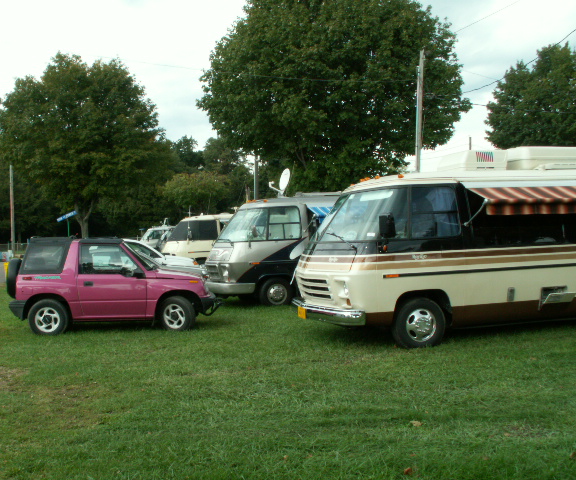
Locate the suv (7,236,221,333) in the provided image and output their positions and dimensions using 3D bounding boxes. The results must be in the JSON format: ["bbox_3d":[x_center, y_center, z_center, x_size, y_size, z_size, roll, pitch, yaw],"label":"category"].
[{"bbox_3d":[-3.320,0.810,12.300,3.750,1.680,1.660,0,0,-17],"label":"suv"}]

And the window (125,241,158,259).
[{"bbox_3d":[-4.600,0.300,20.300,1.100,0.550,0.090,0,0,-18],"label":"window"}]

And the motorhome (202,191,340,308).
[{"bbox_3d":[1.720,0.200,17.400,7.500,2.750,2.400,0,0,-18],"label":"motorhome"}]

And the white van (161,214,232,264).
[{"bbox_3d":[-1.600,0.300,26.500,6.900,2.650,2.350,0,0,-18],"label":"white van"}]

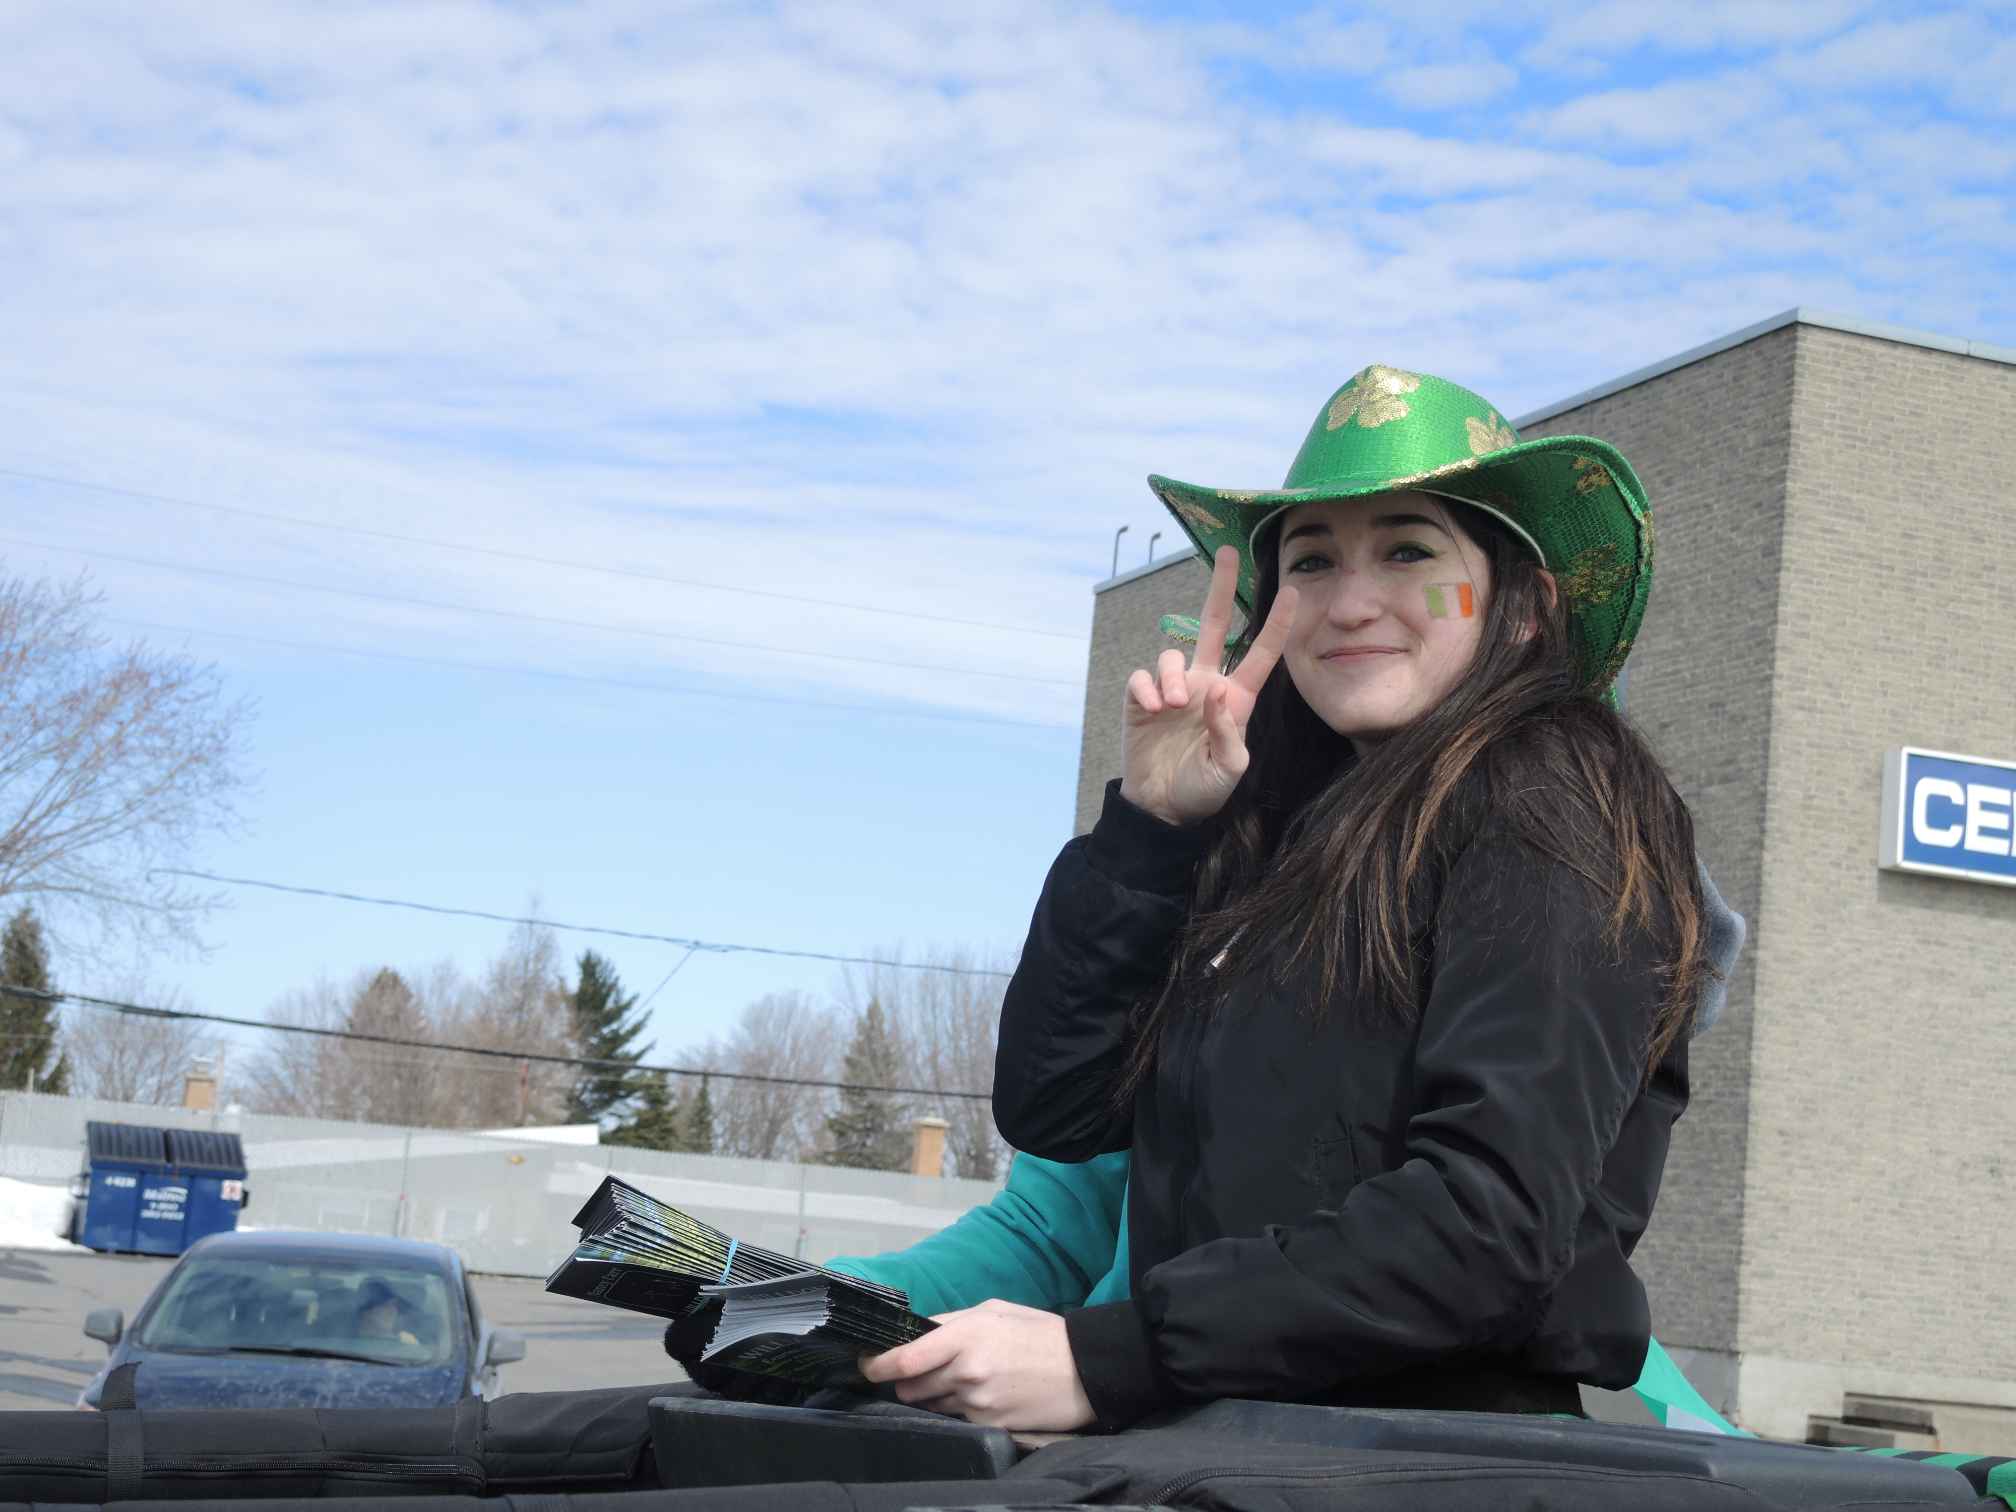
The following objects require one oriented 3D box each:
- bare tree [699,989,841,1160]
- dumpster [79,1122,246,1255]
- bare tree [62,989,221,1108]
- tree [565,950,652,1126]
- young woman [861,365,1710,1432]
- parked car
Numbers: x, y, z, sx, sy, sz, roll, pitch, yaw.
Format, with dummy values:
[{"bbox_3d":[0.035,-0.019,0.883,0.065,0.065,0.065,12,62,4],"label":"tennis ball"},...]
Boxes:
[{"bbox_3d":[-6.761,10.547,94.473,4.300,7.870,4.300,5,-8,0],"label":"bare tree"},{"bbox_3d":[-10.733,5.480,42.652,2.030,1.550,1.400,8,-8,-20],"label":"dumpster"},{"bbox_3d":[-23.553,9.364,91.588,4.600,6.150,4.600,5,-8,0],"label":"bare tree"},{"bbox_3d":[-10.208,8.772,84.474,2.900,7.860,2.900,5,-8,0],"label":"tree"},{"bbox_3d":[0.151,0.575,2.087,0.540,1.680,0.480,10,-9,-30],"label":"young woman"},{"bbox_3d":[-3.344,3.028,16.050,1.830,1.500,4.300,6,-8,-8],"label":"parked car"}]

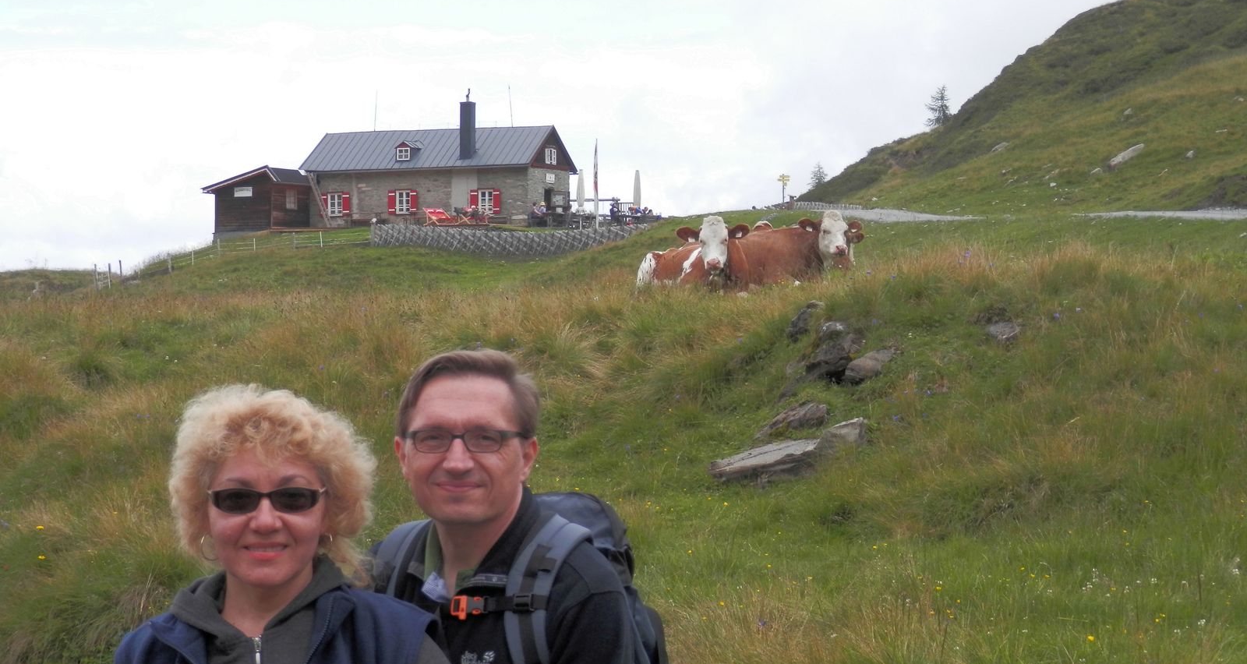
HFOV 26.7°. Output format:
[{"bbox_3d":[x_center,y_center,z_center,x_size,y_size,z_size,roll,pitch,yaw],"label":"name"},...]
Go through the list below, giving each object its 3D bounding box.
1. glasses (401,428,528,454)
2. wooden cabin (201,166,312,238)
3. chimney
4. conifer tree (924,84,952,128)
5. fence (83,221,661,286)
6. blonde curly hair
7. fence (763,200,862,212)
[{"bbox_3d":[-0.205,0.140,3.360,0.138,0.043,0.145,0,0,3],"label":"glasses"},{"bbox_3d":[-18.990,-6.660,136.900,4.400,3.750,4.500,0,0,23],"label":"wooden cabin"},{"bbox_3d":[-8.091,-10.746,136.500,0.630,3.550,0.630,0,0,18],"label":"chimney"},{"bbox_3d":[31.112,-22.250,260.000,2.600,4.400,2.600,0,0,0],"label":"conifer tree"},{"bbox_3d":[-11.200,-3.630,123.400,26.000,3.500,11.000,0,0,-12],"label":"fence"},{"bbox_3d":[-0.422,0.181,3.150,0.250,0.240,0.250,0,0,-3],"label":"blonde curly hair"},{"bbox_3d":[14.771,-9.835,205.000,8.200,1.050,3.000,0,0,0],"label":"fence"}]

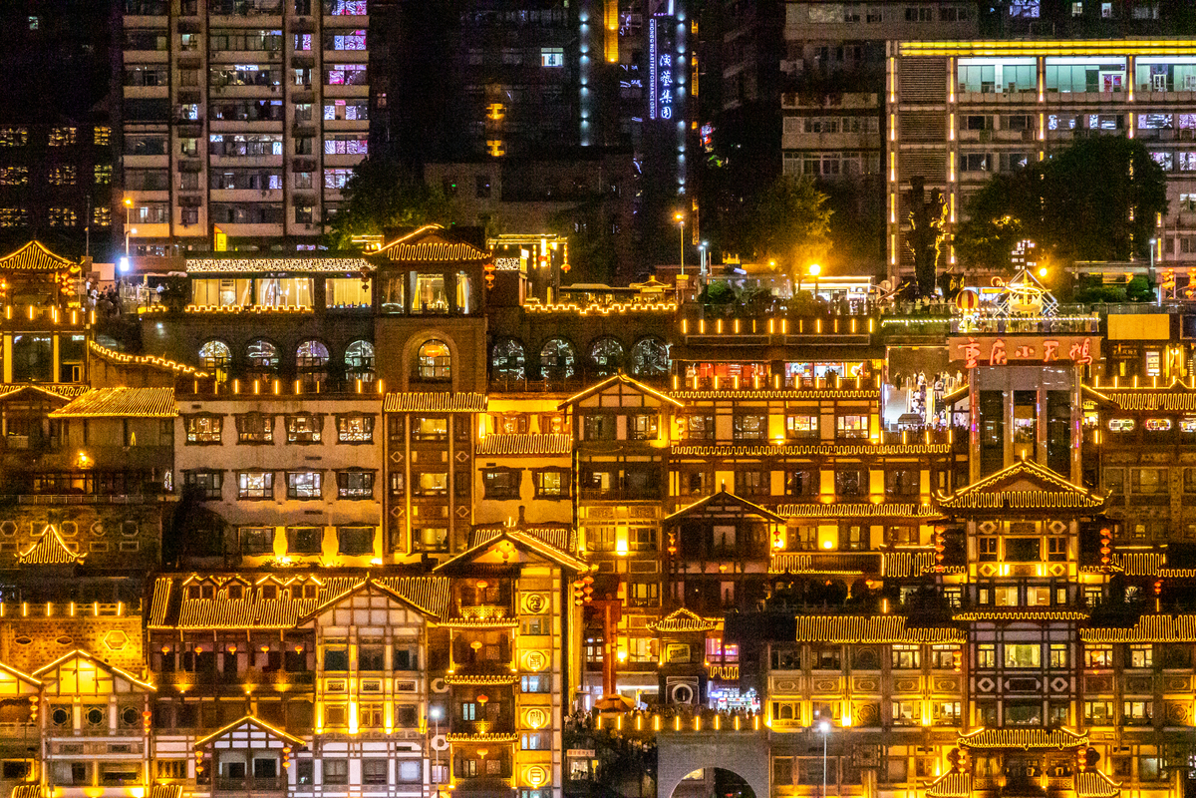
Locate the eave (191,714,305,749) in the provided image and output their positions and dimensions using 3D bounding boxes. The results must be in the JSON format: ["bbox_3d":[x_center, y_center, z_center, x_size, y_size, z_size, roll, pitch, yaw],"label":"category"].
[{"bbox_3d":[-24.429,23.414,723.250,7.910,2.380,2.500,0,-1,0],"label":"eave"}]

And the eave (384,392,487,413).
[{"bbox_3d":[-12.987,0.278,820.750,8.250,1.750,1.500,0,-2,3],"label":"eave"}]

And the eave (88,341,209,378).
[{"bbox_3d":[-32.630,-2.897,748.400,8.837,2.680,0.800,0,-1,0],"label":"eave"}]

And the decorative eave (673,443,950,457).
[{"bbox_3d":[16.955,4.090,820.550,22.380,1.110,1.100,0,-2,0],"label":"decorative eave"}]

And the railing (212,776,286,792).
[{"bbox_3d":[-26.964,29.818,797.150,5.550,1.230,0.300,0,-2,0],"label":"railing"}]

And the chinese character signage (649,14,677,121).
[{"bbox_3d":[5.900,-30.417,945.200,2.560,9.690,0.400,0,-2,0],"label":"chinese character signage"}]

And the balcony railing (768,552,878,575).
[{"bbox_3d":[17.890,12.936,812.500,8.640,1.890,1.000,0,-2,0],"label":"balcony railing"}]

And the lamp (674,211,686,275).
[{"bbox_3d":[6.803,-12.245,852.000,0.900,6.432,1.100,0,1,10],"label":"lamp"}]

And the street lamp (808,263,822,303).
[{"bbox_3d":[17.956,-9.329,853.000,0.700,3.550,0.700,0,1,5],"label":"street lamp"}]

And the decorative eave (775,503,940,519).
[{"bbox_3d":[20.774,8.972,824.000,13.006,1.245,1.400,0,1,5],"label":"decorative eave"}]

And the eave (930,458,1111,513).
[{"bbox_3d":[33.487,6.761,817.000,13.373,4.160,5.000,0,1,5],"label":"eave"}]

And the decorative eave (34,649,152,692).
[{"bbox_3d":[-39.765,21.336,812.000,9.410,3.246,2.500,0,1,8],"label":"decorative eave"}]

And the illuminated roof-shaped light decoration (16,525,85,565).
[{"bbox_3d":[-39.460,10.520,742.000,4.800,2.800,3.300,0,-3,6],"label":"illuminated roof-shaped light decoration"}]

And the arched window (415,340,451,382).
[{"bbox_3d":[-11.943,-2.832,750.175,2.614,3.122,0.350,0,-1,0],"label":"arched window"}]

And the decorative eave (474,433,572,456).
[{"bbox_3d":[-5.918,3.614,820.750,7.460,1.750,1.500,0,-2,3],"label":"decorative eave"}]

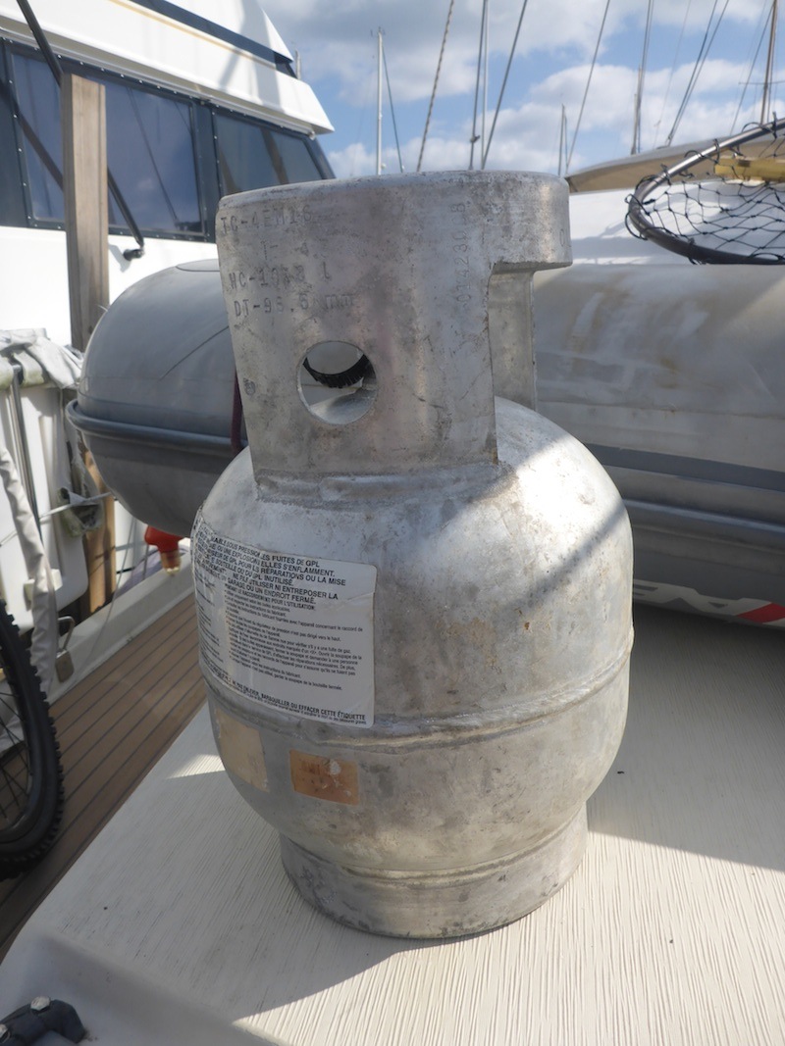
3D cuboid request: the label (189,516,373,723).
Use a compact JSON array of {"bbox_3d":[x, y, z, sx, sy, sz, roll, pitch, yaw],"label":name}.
[{"bbox_3d":[-0.067,0.047,0.435,0.148,0.079,0.033,13,24,41],"label":"label"}]

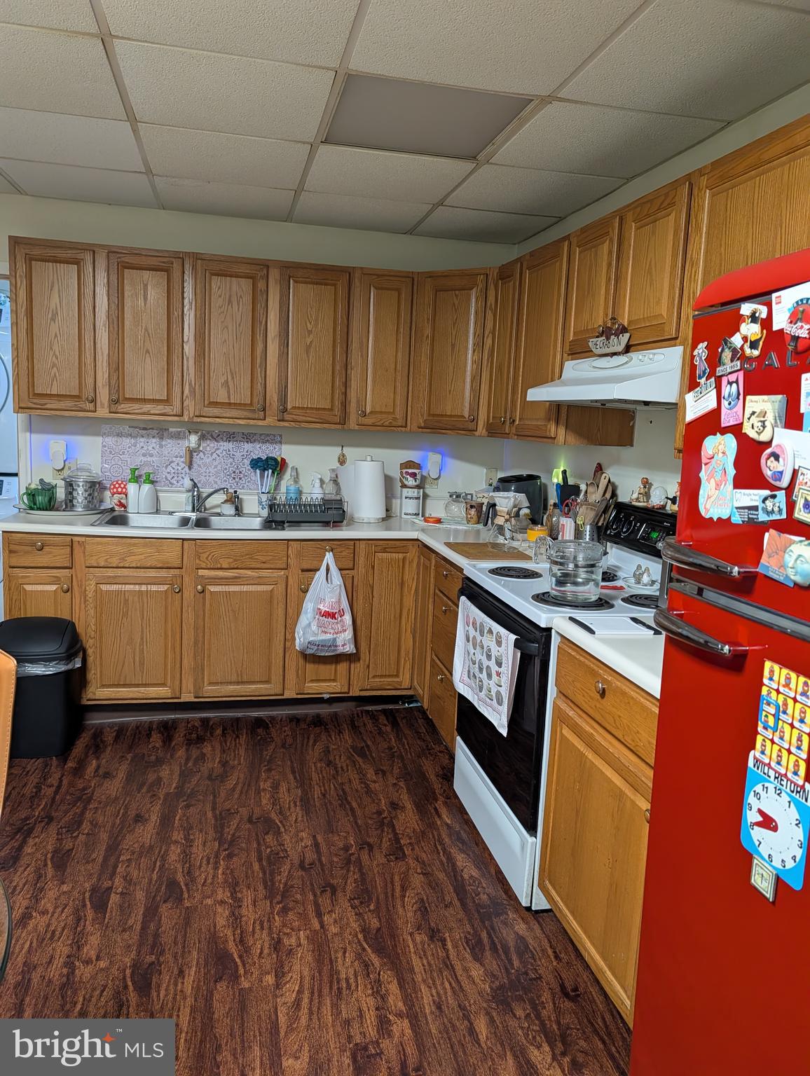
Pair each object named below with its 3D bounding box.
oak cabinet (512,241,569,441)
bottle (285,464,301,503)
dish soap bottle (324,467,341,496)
[{"bbox_3d":[0.678,-0.763,2.979,0.335,0.750,0.450,0,10,-13],"label":"oak cabinet"},{"bbox_3d":[-0.572,-0.244,3.817,0.068,0.256,0.068,0,10,-13],"label":"bottle"},{"bbox_3d":[-0.390,-0.266,4.030,0.080,0.221,0.080,0,10,-13],"label":"dish soap bottle"}]

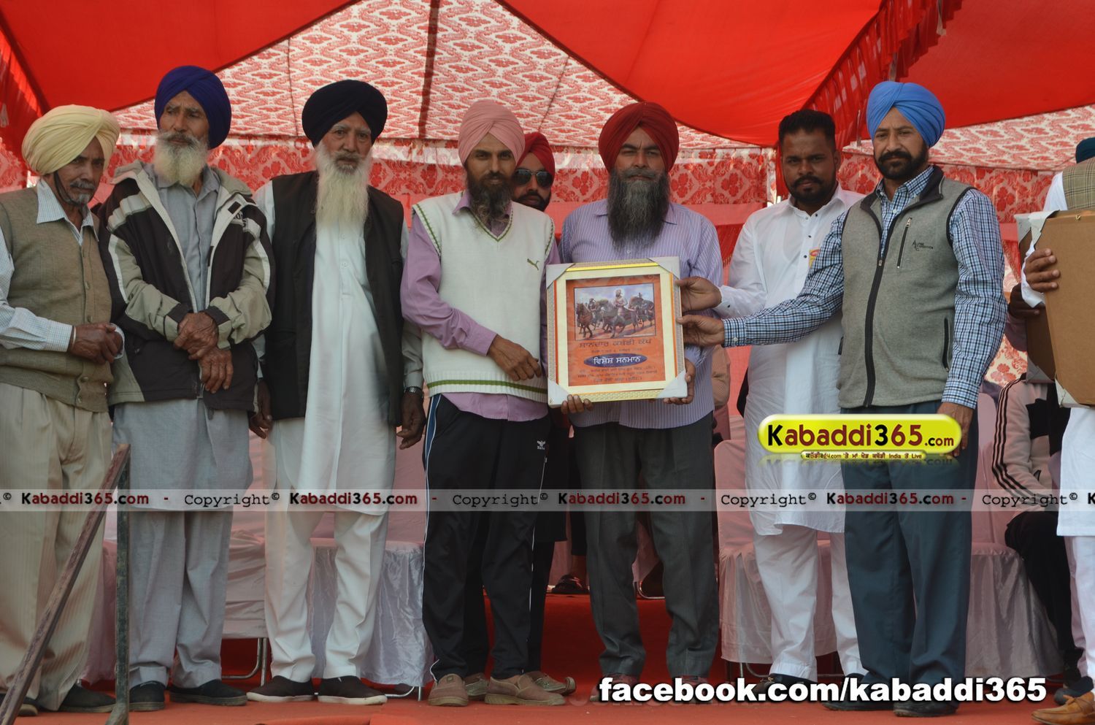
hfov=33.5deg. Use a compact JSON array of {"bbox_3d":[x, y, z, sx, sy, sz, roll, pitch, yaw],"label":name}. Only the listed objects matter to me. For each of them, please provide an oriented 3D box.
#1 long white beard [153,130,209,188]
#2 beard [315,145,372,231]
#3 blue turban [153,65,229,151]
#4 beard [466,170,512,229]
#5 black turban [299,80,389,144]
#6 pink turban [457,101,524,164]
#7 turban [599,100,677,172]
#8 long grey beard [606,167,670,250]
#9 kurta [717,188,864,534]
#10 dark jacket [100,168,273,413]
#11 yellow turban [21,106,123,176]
[{"bbox_3d":[-1.003,-0.555,4.980,0.147,0.155,0.120,0,-2,11],"label":"long white beard"},{"bbox_3d":[-0.574,-0.491,5.120,0.160,0.240,0.140,1,-2,-15],"label":"beard"},{"bbox_3d":[-0.984,-0.707,5.050,0.205,0.225,0.250,0,-2,11],"label":"blue turban"},{"bbox_3d":[-0.166,-0.465,5.190,0.128,0.166,0.120,0,-2,-8],"label":"beard"},{"bbox_3d":[-0.571,-0.702,5.130,0.240,0.185,0.260,1,-2,-16],"label":"black turban"},{"bbox_3d":[-0.164,-0.665,5.260,0.188,0.178,0.240,0,-2,-8],"label":"pink turban"},{"bbox_3d":[0.265,-0.661,5.320,0.235,0.197,0.260,0,-2,-2],"label":"turban"},{"bbox_3d":[0.256,-0.429,5.100,0.175,0.225,0.140,0,-2,3],"label":"long grey beard"},{"bbox_3d":[0.740,-0.004,5.420,0.530,1.020,0.390,-1,-3,17],"label":"kurta"},{"bbox_3d":[-1.017,-0.214,5.120,0.500,0.700,0.320,0,-2,-8],"label":"dark jacket"},{"bbox_3d":[-1.322,-0.617,5.050,0.285,0.190,0.245,6,3,44],"label":"yellow turban"}]

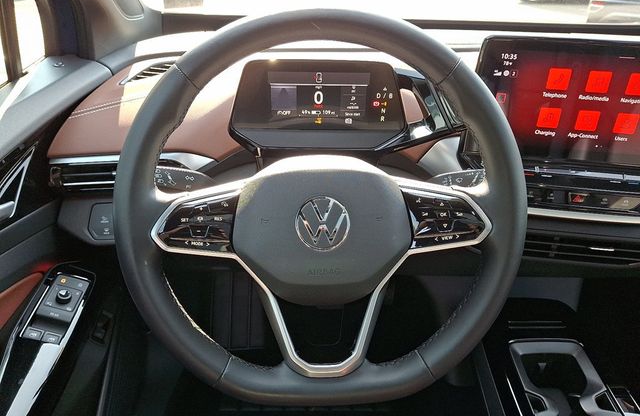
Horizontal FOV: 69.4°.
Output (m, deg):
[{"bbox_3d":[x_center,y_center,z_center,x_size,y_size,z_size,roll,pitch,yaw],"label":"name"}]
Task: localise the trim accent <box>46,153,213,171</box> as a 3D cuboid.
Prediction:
[{"bbox_3d":[-0.239,-0.061,0.600,0.204,0.018,0.025,-3,29,-5],"label":"trim accent"}]

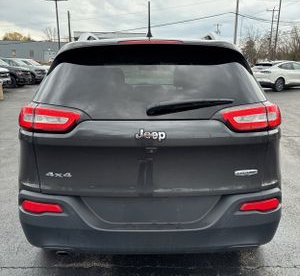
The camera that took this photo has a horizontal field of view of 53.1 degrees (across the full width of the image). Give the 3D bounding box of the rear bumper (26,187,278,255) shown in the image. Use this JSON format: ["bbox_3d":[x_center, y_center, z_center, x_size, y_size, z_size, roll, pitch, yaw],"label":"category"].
[{"bbox_3d":[0.000,0.497,2.050,1.790,0.400,0.400,0,14,0],"label":"rear bumper"}]

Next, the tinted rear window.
[{"bbox_3d":[0.000,-0.323,1.929,1.440,0.460,0.170,0,-16,0],"label":"tinted rear window"}]

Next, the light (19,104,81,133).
[{"bbox_3d":[-0.650,-0.130,1.961,0.410,0.160,0.200,3,14,11],"label":"light"}]

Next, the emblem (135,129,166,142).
[{"bbox_3d":[0.004,-0.016,1.814,0.190,0.076,0.015,0,4,0],"label":"emblem"}]

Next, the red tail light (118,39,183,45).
[{"bbox_3d":[0.003,-0.575,1.805,0.390,0.030,0.050,0,14,0],"label":"red tail light"}]

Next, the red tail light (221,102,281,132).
[{"bbox_3d":[0.650,-0.135,1.960,0.410,0.160,0.200,-3,14,-11],"label":"red tail light"}]

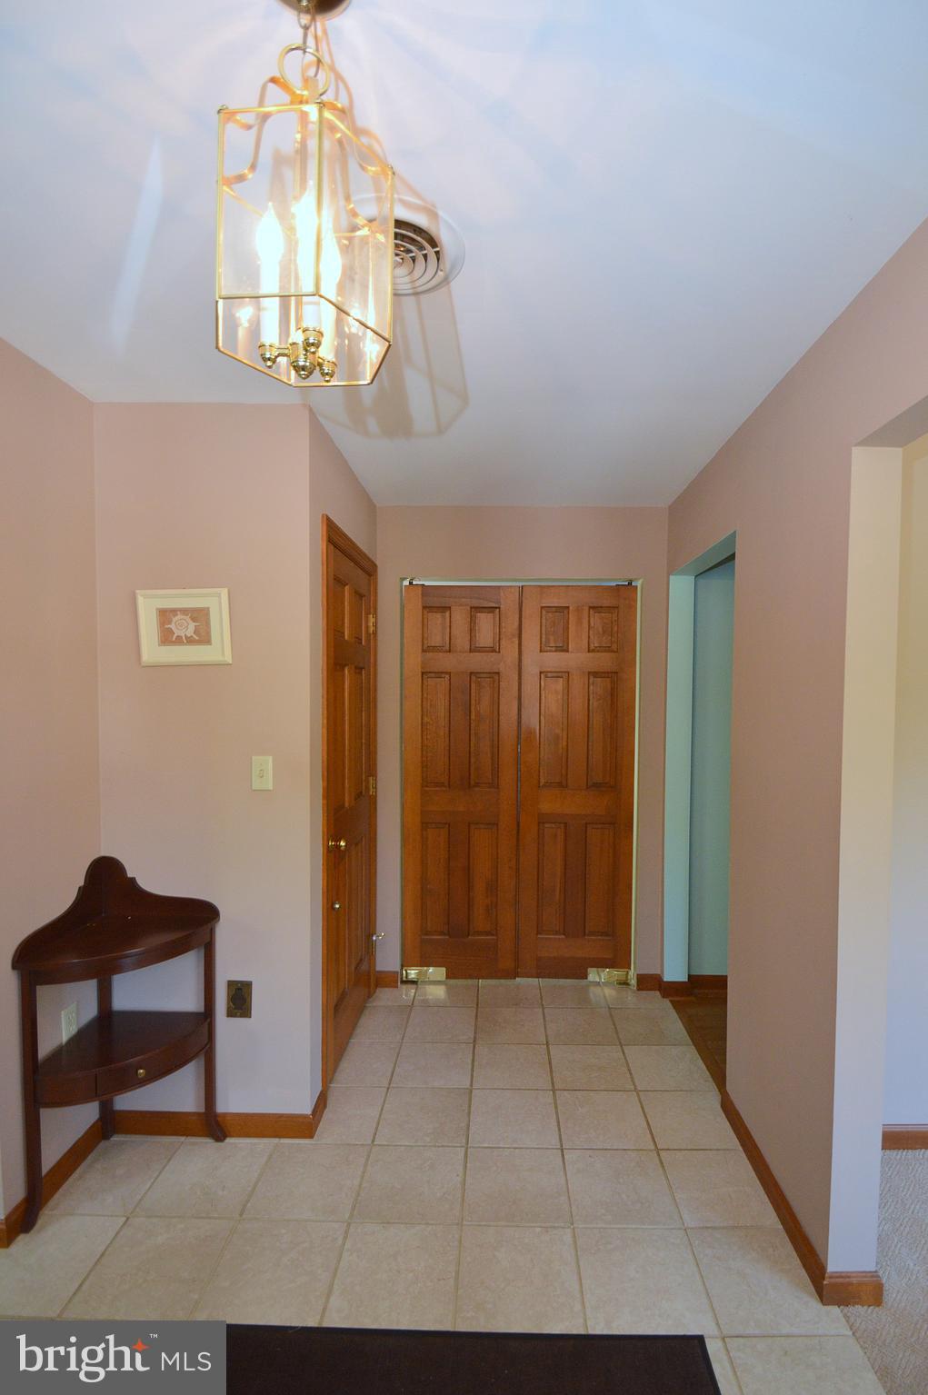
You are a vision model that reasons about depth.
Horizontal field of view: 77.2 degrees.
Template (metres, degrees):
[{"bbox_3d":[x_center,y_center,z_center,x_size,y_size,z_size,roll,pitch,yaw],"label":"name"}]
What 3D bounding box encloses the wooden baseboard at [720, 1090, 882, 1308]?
[{"bbox_3d":[0.965,1.425,1.733,0.140,0.084,0.680,0,2,4],"label":"wooden baseboard"}]

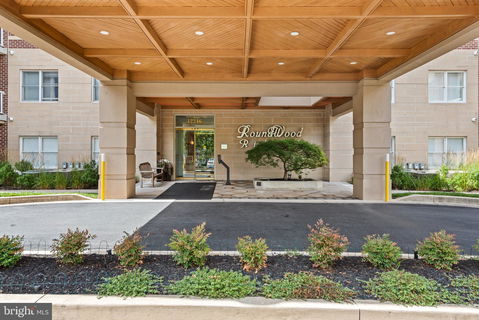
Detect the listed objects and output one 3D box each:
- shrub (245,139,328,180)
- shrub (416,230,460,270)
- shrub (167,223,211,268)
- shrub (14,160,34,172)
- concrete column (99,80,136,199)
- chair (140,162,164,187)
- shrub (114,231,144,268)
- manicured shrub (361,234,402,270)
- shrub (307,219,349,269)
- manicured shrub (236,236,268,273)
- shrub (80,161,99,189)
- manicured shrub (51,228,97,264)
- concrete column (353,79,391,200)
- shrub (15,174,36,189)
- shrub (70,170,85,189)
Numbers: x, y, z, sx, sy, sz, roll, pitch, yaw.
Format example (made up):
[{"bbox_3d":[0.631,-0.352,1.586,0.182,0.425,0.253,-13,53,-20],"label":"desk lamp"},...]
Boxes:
[{"bbox_3d":[1.683,-0.021,11.200,2.880,1.420,2.500,0,1,0],"label":"shrub"},{"bbox_3d":[1.950,0.887,3.130,0.422,0.384,0.410,0,0,1],"label":"shrub"},{"bbox_3d":[-0.511,0.856,3.200,0.432,0.452,0.419,0,0,1],"label":"shrub"},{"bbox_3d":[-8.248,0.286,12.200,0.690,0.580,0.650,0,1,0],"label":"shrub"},{"bbox_3d":[-3.500,-0.560,9.250,0.790,3.290,0.770,0,0,1],"label":"concrete column"},{"bbox_3d":[-3.230,0.545,11.830,0.600,0.900,0.680,0,1,20],"label":"chair"},{"bbox_3d":[-1.029,0.838,2.990,0.290,0.345,0.280,0,1,0],"label":"shrub"},{"bbox_3d":[1.400,0.912,3.150,0.406,0.348,0.394,0,0,1],"label":"manicured shrub"},{"bbox_3d":[0.881,0.836,3.200,0.412,0.491,0.400,0,0,1],"label":"shrub"},{"bbox_3d":[0.117,0.852,2.880,0.285,0.320,0.280,0,1,0],"label":"manicured shrub"},{"bbox_3d":[-5.252,0.513,11.300,0.740,0.970,0.750,0,0,1],"label":"shrub"},{"bbox_3d":[-1.704,0.888,3.280,0.463,0.362,0.449,0,0,1],"label":"manicured shrub"},{"bbox_3d":[3.780,-0.550,9.110,0.790,3.300,0.770,0,0,1],"label":"concrete column"},{"bbox_3d":[-7.167,0.720,10.700,0.710,0.460,0.600,0,1,0],"label":"shrub"},{"bbox_3d":[-5.425,0.653,10.700,0.470,0.600,0.470,0,1,0],"label":"shrub"}]

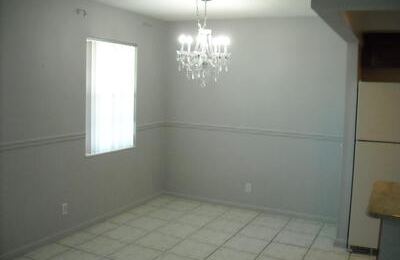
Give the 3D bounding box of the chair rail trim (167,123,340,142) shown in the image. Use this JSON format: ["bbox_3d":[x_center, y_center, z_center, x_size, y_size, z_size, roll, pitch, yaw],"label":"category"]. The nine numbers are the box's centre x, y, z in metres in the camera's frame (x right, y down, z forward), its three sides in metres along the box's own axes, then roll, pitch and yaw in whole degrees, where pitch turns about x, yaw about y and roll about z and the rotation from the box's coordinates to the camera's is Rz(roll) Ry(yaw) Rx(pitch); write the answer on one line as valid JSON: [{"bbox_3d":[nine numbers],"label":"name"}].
[{"bbox_3d":[0.605,0.010,5.199,2.430,0.055,0.025,5,7,26],"label":"chair rail trim"}]

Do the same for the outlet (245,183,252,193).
[{"bbox_3d":[0.631,0.752,5.262,0.072,0.115,0.012,5,7,26],"label":"outlet"}]

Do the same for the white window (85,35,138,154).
[{"bbox_3d":[-1.017,-0.382,4.652,0.090,1.250,0.910,5,7,26],"label":"white window"}]

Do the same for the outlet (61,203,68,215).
[{"bbox_3d":[-1.364,0.794,4.077,0.012,0.115,0.072,5,7,26],"label":"outlet"}]

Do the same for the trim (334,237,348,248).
[{"bbox_3d":[1.409,1.123,4.026,0.125,0.095,0.020,5,7,26],"label":"trim"}]

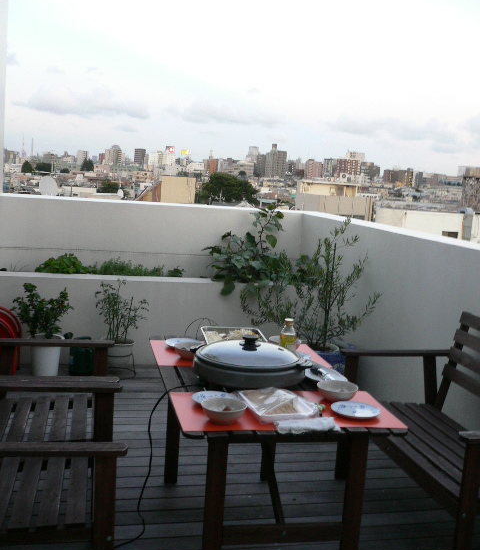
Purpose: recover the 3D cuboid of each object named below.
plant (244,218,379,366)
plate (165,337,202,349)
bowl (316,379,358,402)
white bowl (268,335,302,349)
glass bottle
[{"bbox_3d":[0.464,0.259,4.282,0.900,1.240,0.800,4,9,0],"label":"plant"},{"bbox_3d":[-0.263,0.324,3.025,0.170,0.022,0.170,4,9,-1],"label":"plate"},{"bbox_3d":[0.366,0.442,2.427,0.154,0.053,0.154,4,9,0],"label":"bowl"},{"bbox_3d":[0.211,0.335,3.030,0.150,0.056,0.150,4,9,0],"label":"white bowl"},{"bbox_3d":[0.218,0.291,2.853,0.070,0.200,0.070,4,9,0],"label":"glass bottle"}]

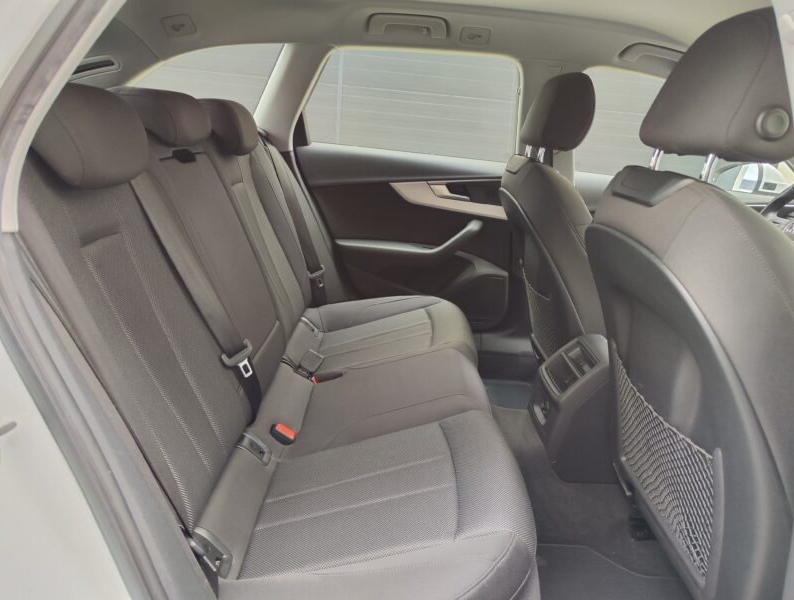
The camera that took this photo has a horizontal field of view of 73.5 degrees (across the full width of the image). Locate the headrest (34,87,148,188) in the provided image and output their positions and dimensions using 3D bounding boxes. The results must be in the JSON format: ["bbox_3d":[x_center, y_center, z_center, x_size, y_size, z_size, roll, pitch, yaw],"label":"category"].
[{"bbox_3d":[-0.477,-0.248,0.800,0.145,0.155,0.250,-1,18,0],"label":"headrest"}]

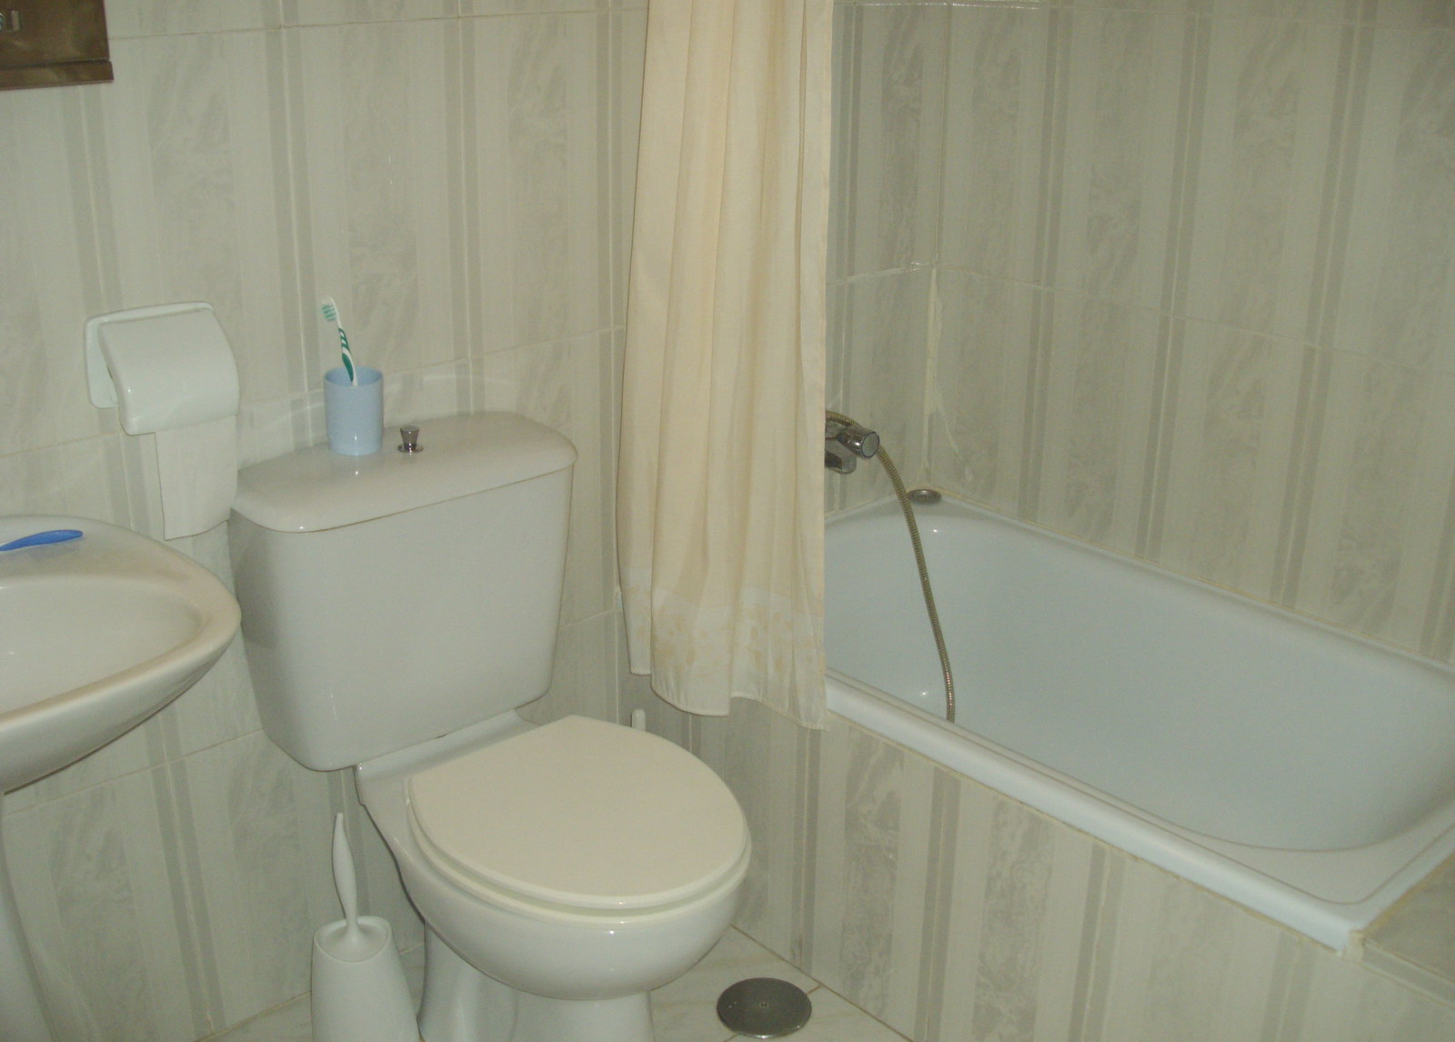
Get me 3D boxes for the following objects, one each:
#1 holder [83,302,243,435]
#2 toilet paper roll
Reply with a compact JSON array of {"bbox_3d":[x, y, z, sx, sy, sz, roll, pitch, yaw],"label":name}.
[{"bbox_3d":[-0.634,-0.176,1.711,0.156,0.131,0.087,-18,28,-39],"label":"holder"},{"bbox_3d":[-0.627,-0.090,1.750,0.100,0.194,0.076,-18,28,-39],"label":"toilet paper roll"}]

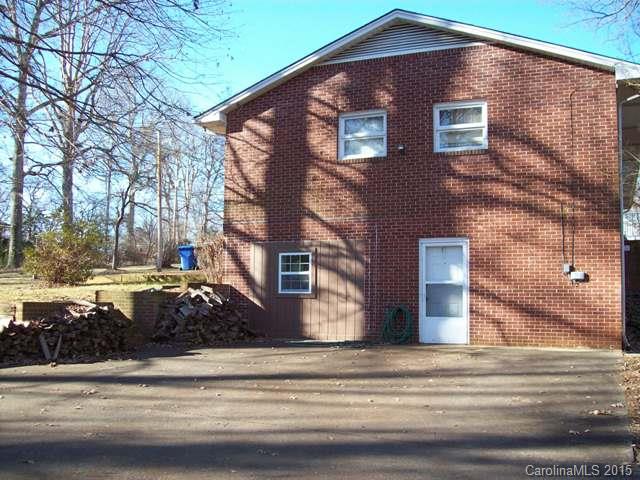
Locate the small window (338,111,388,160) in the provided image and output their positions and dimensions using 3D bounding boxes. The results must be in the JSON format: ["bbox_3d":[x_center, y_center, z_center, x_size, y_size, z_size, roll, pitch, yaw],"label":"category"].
[{"bbox_3d":[0.913,-2.218,14.166,1.068,0.990,0.120,-2,-6,21],"label":"small window"}]

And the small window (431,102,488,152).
[{"bbox_3d":[2.835,-2.280,13.422,1.076,0.981,0.120,-2,-6,21],"label":"small window"}]

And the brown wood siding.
[{"bbox_3d":[-0.298,1.074,14.277,2.641,2.098,0.100,-2,-6,21],"label":"brown wood siding"}]

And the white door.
[{"bbox_3d":[2.460,1.023,13.206,0.980,2.078,0.120,-2,-6,21],"label":"white door"}]

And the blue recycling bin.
[{"bbox_3d":[-5.963,0.825,30.000,0.680,1.090,0.780,0,-6,5],"label":"blue recycling bin"}]

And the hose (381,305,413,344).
[{"bbox_3d":[1.545,1.697,13.381,0.613,0.779,0.200,-2,-6,21],"label":"hose"}]

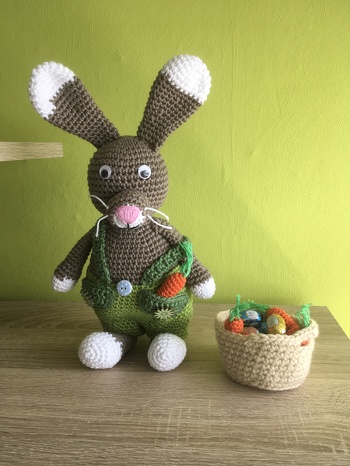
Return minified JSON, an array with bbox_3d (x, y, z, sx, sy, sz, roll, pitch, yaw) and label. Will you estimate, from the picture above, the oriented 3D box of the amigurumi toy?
[{"bbox_3d":[-0.066,-0.033,0.501,0.236,0.369,0.173,-1,12,0],"label":"amigurumi toy"}]

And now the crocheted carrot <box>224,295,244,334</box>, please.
[{"bbox_3d":[0.066,0.104,0.430,0.025,0.060,0.027,0,12,5],"label":"crocheted carrot"}]

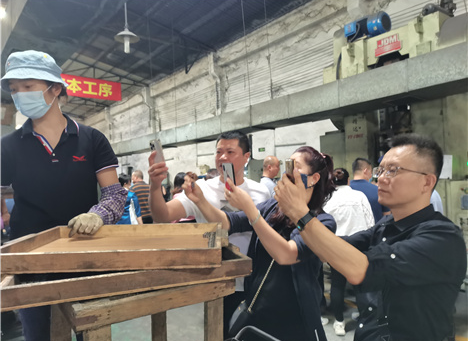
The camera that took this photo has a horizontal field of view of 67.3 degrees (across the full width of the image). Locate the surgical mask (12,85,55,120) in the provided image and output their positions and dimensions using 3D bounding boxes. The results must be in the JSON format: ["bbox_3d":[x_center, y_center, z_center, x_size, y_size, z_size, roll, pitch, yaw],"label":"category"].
[{"bbox_3d":[-0.745,-0.252,1.310,0.140,0.118,0.100,-2,12,16],"label":"surgical mask"}]

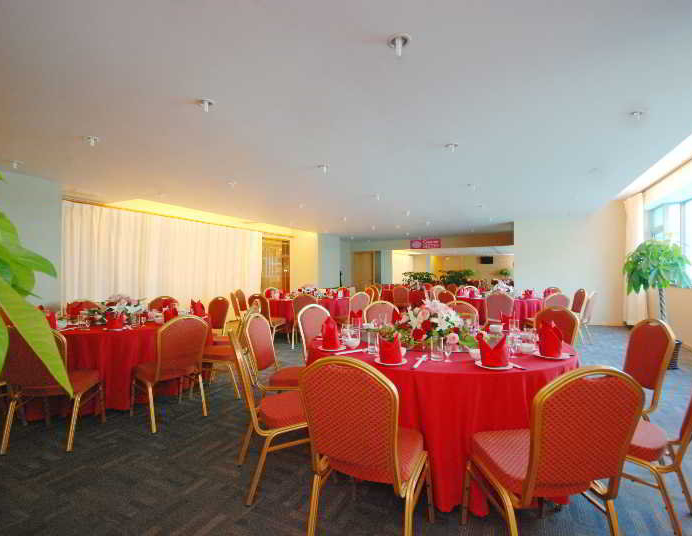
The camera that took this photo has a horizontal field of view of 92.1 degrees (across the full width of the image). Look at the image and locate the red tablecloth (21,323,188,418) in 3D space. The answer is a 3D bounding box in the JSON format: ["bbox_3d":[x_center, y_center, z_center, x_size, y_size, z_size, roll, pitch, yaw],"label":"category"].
[{"bbox_3d":[-2.594,0.982,3.910,1.940,0.750,1.940,0,-1,0],"label":"red tablecloth"}]

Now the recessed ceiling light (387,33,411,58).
[{"bbox_3d":[0.280,-1.178,1.794,0.120,0.100,0.120,0,-1,0],"label":"recessed ceiling light"}]

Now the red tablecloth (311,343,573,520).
[{"bbox_3d":[0.691,0.951,2.820,2.040,0.750,2.040,0,-1,0],"label":"red tablecloth"}]

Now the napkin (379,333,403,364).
[{"bbox_3d":[0.272,0.475,2.020,0.135,0.180,0.115,-1,-1,27],"label":"napkin"}]

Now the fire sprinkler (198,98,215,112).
[{"bbox_3d":[-1.022,-1.173,2.436,0.115,0.080,0.115,0,-1,0],"label":"fire sprinkler"}]

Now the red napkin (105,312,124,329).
[{"bbox_3d":[-2.171,0.487,3.130,0.155,0.155,0.120,1,-1,-33],"label":"red napkin"}]

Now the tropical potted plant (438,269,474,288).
[{"bbox_3d":[4.039,0.808,12.200,1.150,1.330,1.050,0,-1,28],"label":"tropical potted plant"}]

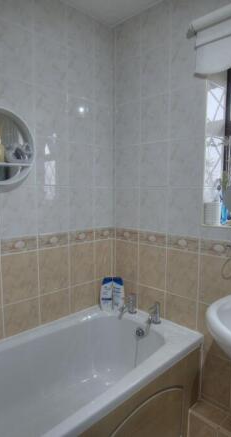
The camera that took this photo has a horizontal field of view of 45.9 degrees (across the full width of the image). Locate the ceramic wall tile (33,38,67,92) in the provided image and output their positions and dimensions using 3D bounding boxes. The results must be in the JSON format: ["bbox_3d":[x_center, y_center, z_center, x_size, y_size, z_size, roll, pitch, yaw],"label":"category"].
[{"bbox_3d":[-0.346,-0.824,1.456,0.196,0.257,0.009,-5,7,-42],"label":"ceramic wall tile"}]

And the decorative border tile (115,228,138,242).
[{"bbox_3d":[0.077,0.109,1.786,0.205,0.078,0.010,5,7,42],"label":"decorative border tile"}]

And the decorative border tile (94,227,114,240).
[{"bbox_3d":[-0.077,0.104,1.823,0.155,0.080,0.010,-5,8,-42],"label":"decorative border tile"}]

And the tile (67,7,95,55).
[{"bbox_3d":[-0.198,-1.092,1.585,0.200,0.238,0.009,-5,7,-42],"label":"tile"}]

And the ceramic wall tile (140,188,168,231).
[{"bbox_3d":[0.221,-0.050,1.591,0.196,0.257,0.009,5,7,42],"label":"ceramic wall tile"}]

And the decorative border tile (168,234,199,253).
[{"bbox_3d":[0.373,0.135,1.491,0.200,0.080,0.010,5,7,43],"label":"decorative border tile"}]

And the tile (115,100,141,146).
[{"bbox_3d":[0.073,-0.590,1.732,0.205,0.258,0.010,5,7,41],"label":"tile"}]

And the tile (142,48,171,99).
[{"bbox_3d":[0.233,-0.837,1.569,0.202,0.256,0.010,5,8,41],"label":"tile"}]

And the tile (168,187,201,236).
[{"bbox_3d":[0.376,-0.038,1.501,0.200,0.262,0.010,5,7,42],"label":"tile"}]

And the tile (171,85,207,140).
[{"bbox_3d":[0.376,-0.562,1.438,0.200,0.258,0.009,5,7,43],"label":"tile"}]

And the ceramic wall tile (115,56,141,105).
[{"bbox_3d":[0.086,-0.852,1.695,0.200,0.258,0.009,5,7,43],"label":"ceramic wall tile"}]

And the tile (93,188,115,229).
[{"bbox_3d":[-0.076,-0.068,1.806,0.155,0.258,0.010,-5,8,-42],"label":"tile"}]

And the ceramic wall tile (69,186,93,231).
[{"bbox_3d":[-0.203,-0.058,1.679,0.200,0.258,0.009,-5,7,-42],"label":"ceramic wall tile"}]

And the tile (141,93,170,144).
[{"bbox_3d":[0.231,-0.577,1.578,0.200,0.258,0.009,5,7,43],"label":"tile"}]

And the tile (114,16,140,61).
[{"bbox_3d":[0.077,-1.091,1.683,0.205,0.225,0.010,5,7,41],"label":"tile"}]

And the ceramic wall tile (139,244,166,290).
[{"bbox_3d":[0.219,0.290,1.624,0.196,0.257,0.009,5,7,42],"label":"ceramic wall tile"}]

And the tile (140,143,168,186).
[{"bbox_3d":[0.229,-0.312,1.618,0.202,0.258,0.010,5,7,41],"label":"tile"}]

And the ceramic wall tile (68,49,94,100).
[{"bbox_3d":[-0.201,-0.831,1.599,0.200,0.250,0.010,-5,8,-44],"label":"ceramic wall tile"}]

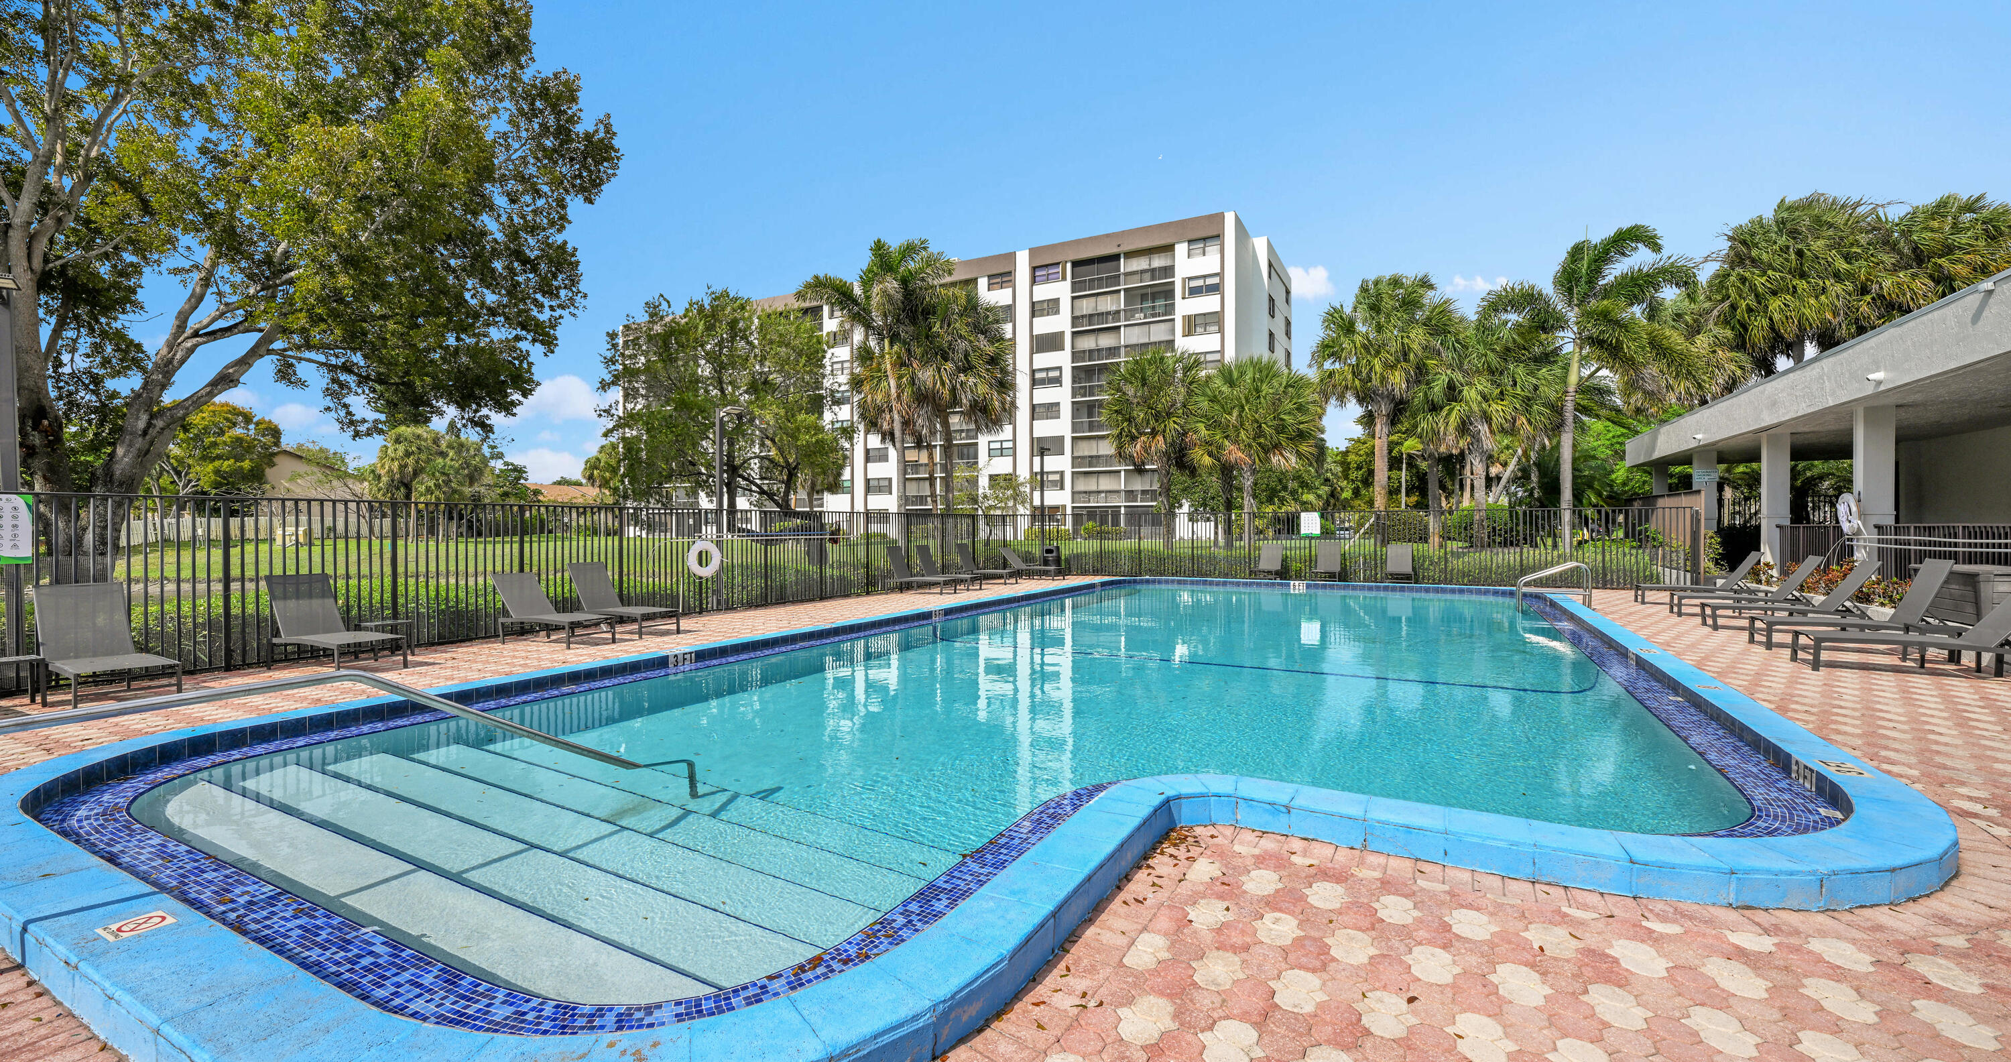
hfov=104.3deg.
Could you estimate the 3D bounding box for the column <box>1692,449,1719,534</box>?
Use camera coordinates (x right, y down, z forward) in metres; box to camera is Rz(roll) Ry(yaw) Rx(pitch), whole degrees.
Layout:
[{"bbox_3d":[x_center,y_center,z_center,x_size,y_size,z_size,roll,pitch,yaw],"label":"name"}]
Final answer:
[{"bbox_3d":[16.560,-0.392,18.500,0.350,2.950,0.350,0,0,30],"label":"column"}]

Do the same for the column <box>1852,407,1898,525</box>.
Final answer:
[{"bbox_3d":[15.440,-0.560,13.890,0.410,3.250,0.410,0,0,30],"label":"column"}]

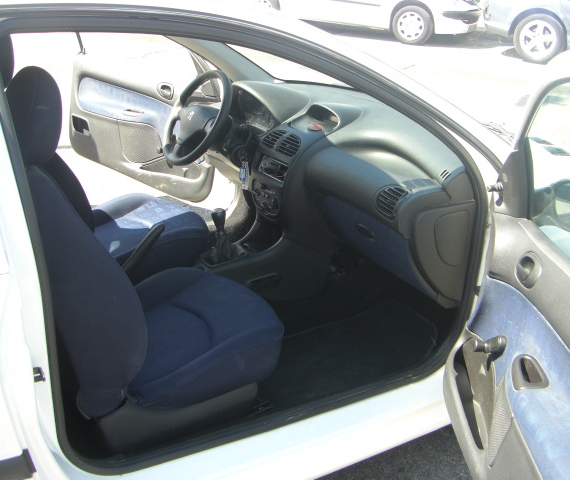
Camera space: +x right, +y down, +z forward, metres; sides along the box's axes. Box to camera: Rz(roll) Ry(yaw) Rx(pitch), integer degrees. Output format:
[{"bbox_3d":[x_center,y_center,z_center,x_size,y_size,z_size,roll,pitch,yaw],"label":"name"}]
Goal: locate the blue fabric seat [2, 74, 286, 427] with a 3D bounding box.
[{"bbox_3d":[-0.346,-0.007,1.729,0.770,0.860,0.520,-11,27,-27],"label":"blue fabric seat"}]

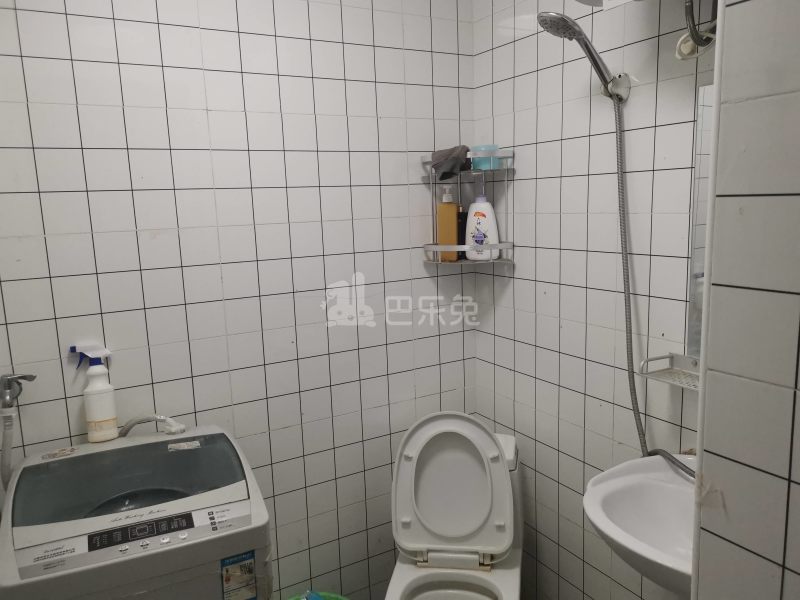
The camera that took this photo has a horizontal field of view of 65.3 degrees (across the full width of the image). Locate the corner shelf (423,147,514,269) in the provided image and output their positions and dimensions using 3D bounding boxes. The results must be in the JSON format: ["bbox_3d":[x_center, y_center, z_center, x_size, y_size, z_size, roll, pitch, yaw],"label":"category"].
[{"bbox_3d":[0.225,-0.292,1.988,0.285,0.342,0.198,0,10,15],"label":"corner shelf"}]

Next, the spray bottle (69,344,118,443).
[{"bbox_3d":[-0.738,0.224,1.519,0.093,0.250,0.070,-7,11,-29],"label":"spray bottle"}]

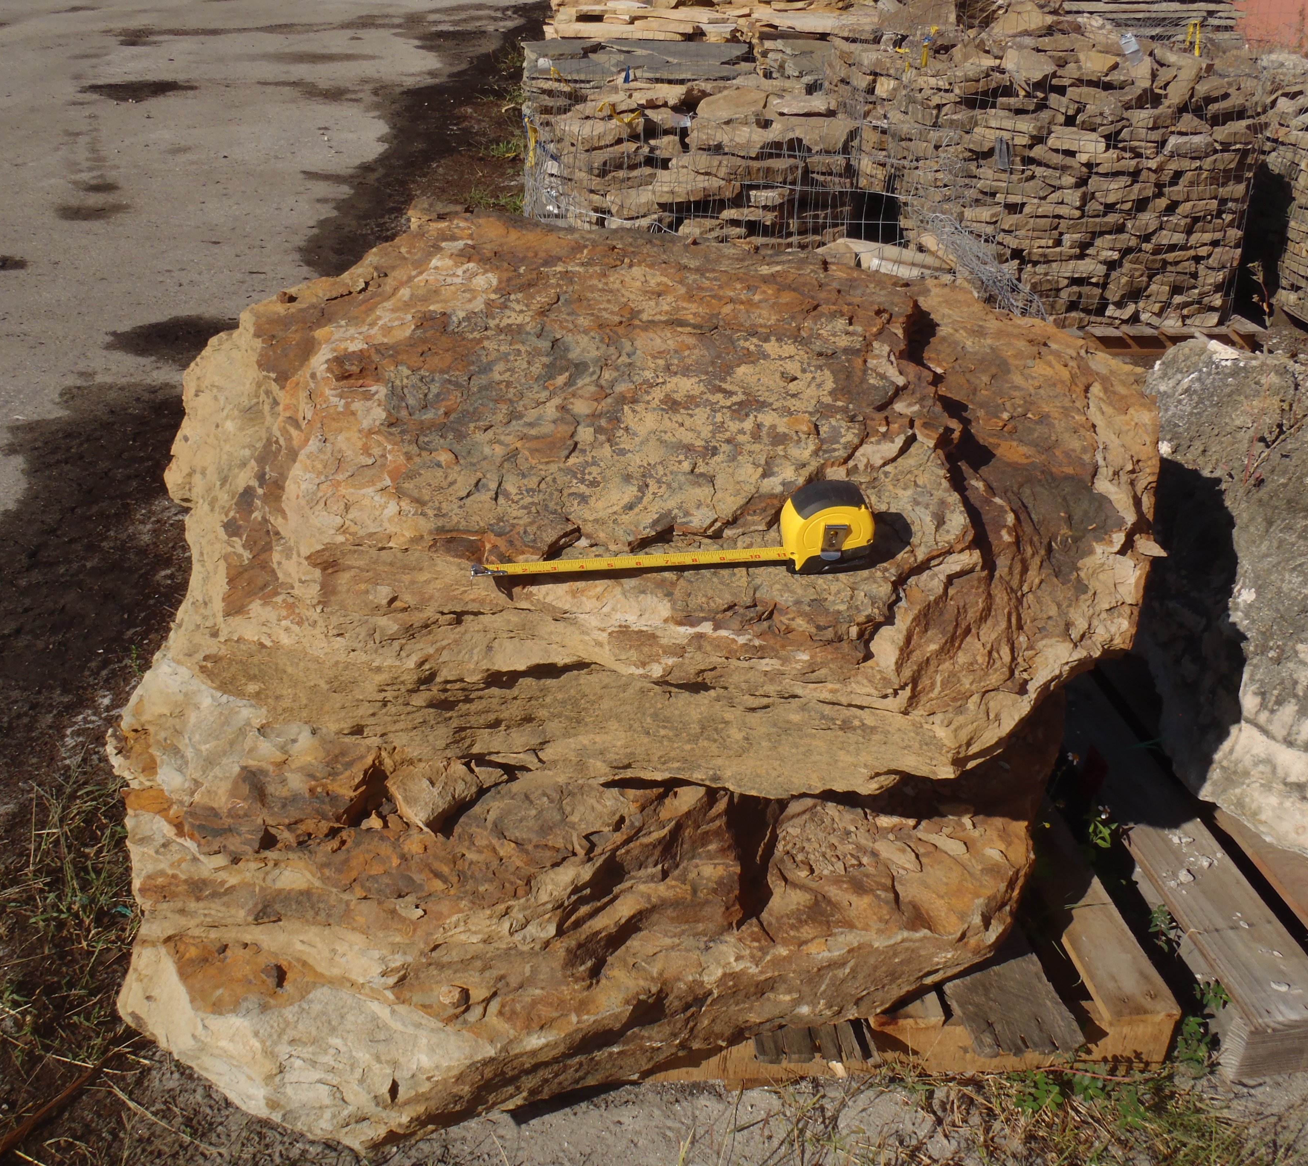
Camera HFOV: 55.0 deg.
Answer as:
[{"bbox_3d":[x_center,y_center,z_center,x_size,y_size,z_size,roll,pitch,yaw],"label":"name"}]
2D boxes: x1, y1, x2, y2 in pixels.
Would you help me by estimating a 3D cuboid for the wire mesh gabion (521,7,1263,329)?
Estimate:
[{"bbox_3d":[0.799,-1.447,4.368,2.420,0.940,1.160,-2,29,-6],"label":"wire mesh gabion"}]

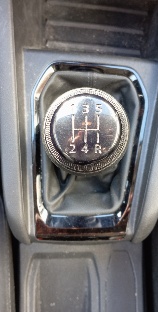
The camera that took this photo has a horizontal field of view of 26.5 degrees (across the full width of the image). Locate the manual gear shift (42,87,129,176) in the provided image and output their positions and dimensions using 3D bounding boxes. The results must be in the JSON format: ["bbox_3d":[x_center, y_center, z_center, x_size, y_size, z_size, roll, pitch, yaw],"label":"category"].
[{"bbox_3d":[0.005,-0.011,0.254,0.058,0.077,0.058,0,76,0],"label":"manual gear shift"}]

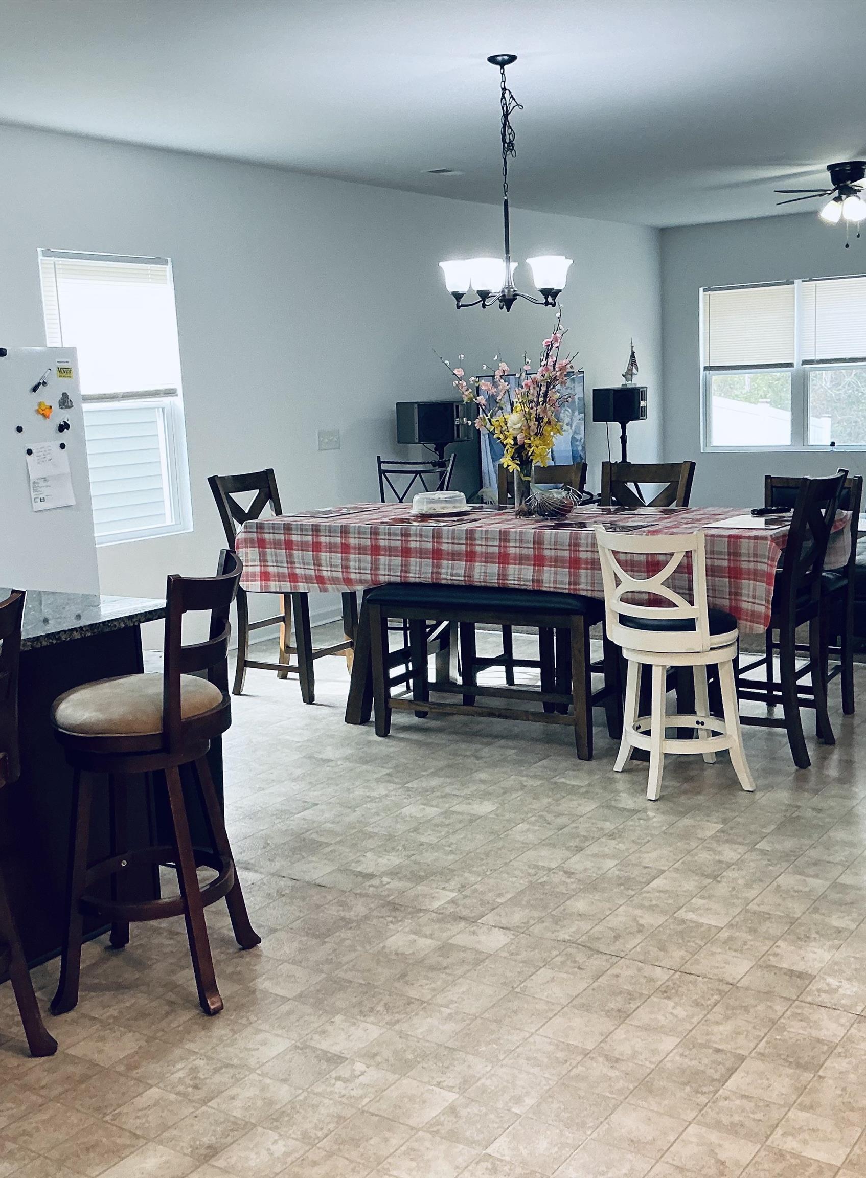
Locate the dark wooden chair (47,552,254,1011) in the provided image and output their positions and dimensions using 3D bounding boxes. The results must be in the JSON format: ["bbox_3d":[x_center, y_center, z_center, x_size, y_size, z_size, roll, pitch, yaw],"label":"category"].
[{"bbox_3d":[-0.708,0.464,3.150,0.465,1.066,0.435,-1,9,8],"label":"dark wooden chair"}]

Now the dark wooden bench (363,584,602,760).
[{"bbox_3d":[0.271,0.311,5.263,1.050,0.610,0.410,5,12,39],"label":"dark wooden bench"}]

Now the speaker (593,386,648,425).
[{"bbox_3d":[1.468,-1.449,10.000,0.410,0.260,0.240,-10,12,-37],"label":"speaker"}]

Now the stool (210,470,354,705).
[{"bbox_3d":[-0.720,-0.029,6.303,0.550,1.090,0.460,4,12,36],"label":"stool"}]

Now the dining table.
[{"bbox_3d":[0.402,0.127,5.489,2.430,0.890,0.950,4,11,37],"label":"dining table"}]

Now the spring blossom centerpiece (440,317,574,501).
[{"bbox_3d":[0.315,-0.749,5.442,0.600,0.860,0.480,-2,9,4],"label":"spring blossom centerpiece"}]

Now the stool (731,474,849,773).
[{"bbox_3d":[1.268,0.095,4.890,0.520,1.060,0.430,4,11,35],"label":"stool"}]

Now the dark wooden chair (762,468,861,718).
[{"bbox_3d":[1.522,0.056,5.329,0.430,1.026,0.500,4,12,36],"label":"dark wooden chair"}]

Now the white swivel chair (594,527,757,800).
[{"bbox_3d":[0.903,0.236,4.613,0.520,0.965,0.530,4,12,36],"label":"white swivel chair"}]

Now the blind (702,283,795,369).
[{"bbox_3d":[2.784,-2.318,11.223,0.830,0.731,0.050,4,11,35],"label":"blind"}]

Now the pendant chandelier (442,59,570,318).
[{"bbox_3d":[0.306,-1.644,5.186,0.570,1.000,0.570,-2,9,4],"label":"pendant chandelier"}]

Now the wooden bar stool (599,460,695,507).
[{"bbox_3d":[0.872,-0.002,5.673,0.460,1.090,0.550,3,11,32],"label":"wooden bar stool"}]

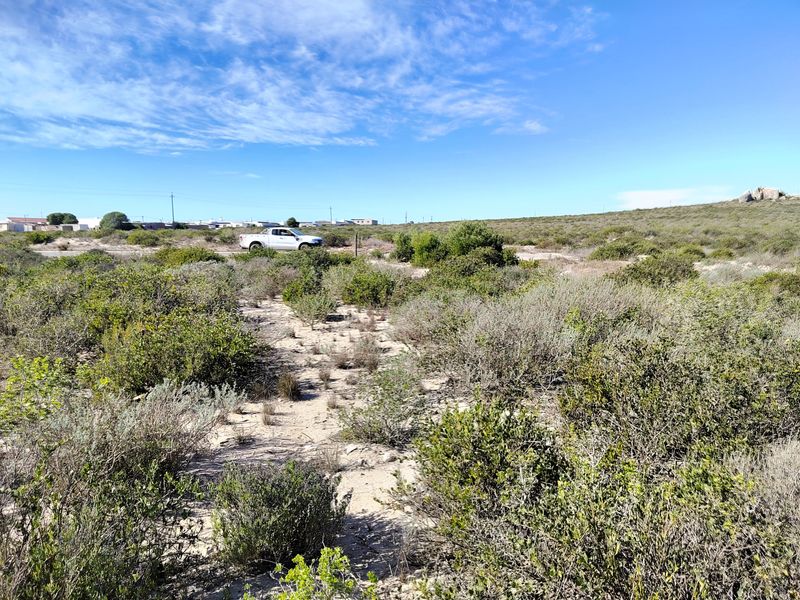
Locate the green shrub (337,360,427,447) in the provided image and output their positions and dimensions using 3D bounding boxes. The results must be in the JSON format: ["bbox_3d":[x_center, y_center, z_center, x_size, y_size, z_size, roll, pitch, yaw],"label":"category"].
[{"bbox_3d":[-0.127,0.713,4.091,0.650,0.540,0.620,0,8,0],"label":"green shrub"}]

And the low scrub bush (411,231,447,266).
[{"bbox_3d":[1.149,-2.070,21.422,1.450,1.450,1.400,0,8,0],"label":"low scrub bush"}]

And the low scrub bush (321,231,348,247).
[{"bbox_3d":[-5.099,-4.623,40.755,2.300,1.400,2.000,0,8,0],"label":"low scrub bush"}]

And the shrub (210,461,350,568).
[{"bbox_3d":[-0.627,1.007,2.787,0.640,0.430,0.580,0,8,0],"label":"shrub"}]

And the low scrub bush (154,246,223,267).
[{"bbox_3d":[-8.507,-1.655,21.279,2.750,0.970,2.200,0,8,0],"label":"low scrub bush"}]

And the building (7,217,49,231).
[{"bbox_3d":[-105.000,-21.200,150.000,7.500,4.000,10.500,6,10,38],"label":"building"}]

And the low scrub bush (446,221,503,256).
[{"bbox_3d":[3.206,-2.536,22.871,2.400,1.750,2.200,0,8,0],"label":"low scrub bush"}]

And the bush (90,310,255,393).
[{"bbox_3d":[-2.458,0.452,5.769,1.600,0.700,1.300,0,8,0],"label":"bush"}]

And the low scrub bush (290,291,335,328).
[{"bbox_3d":[-1.367,0.139,8.302,0.720,0.580,0.680,0,8,0],"label":"low scrub bush"}]

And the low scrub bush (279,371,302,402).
[{"bbox_3d":[-1.037,0.779,4.987,0.240,0.270,0.240,0,8,0],"label":"low scrub bush"}]

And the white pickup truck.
[{"bbox_3d":[-7.770,-3.920,35.200,5.360,1.800,1.900,0,8,2],"label":"white pickup truck"}]

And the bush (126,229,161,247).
[{"bbox_3d":[-20.618,-4.991,42.723,2.750,1.500,2.300,0,8,0],"label":"bush"}]

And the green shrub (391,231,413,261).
[{"bbox_3d":[0.094,-2.507,25.095,1.050,1.420,1.050,0,8,0],"label":"green shrub"}]

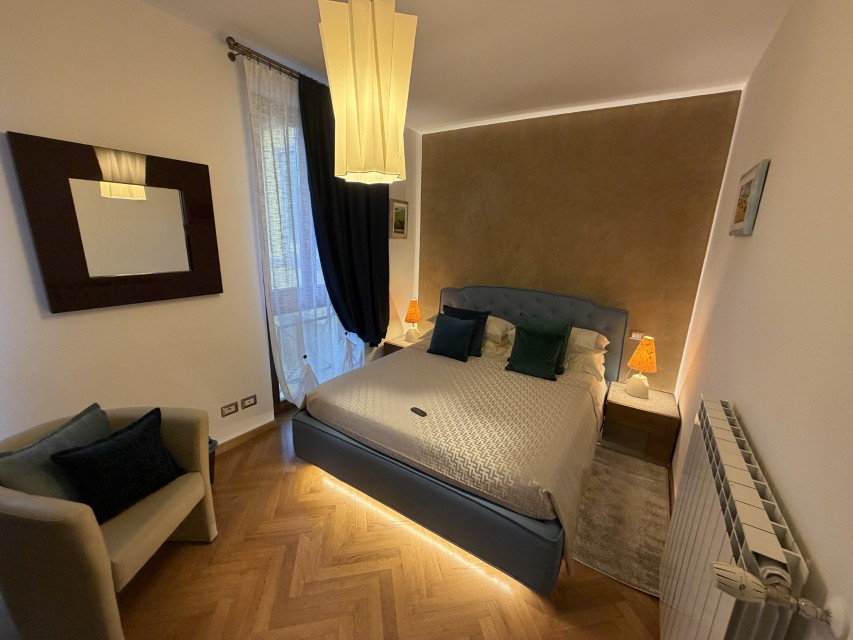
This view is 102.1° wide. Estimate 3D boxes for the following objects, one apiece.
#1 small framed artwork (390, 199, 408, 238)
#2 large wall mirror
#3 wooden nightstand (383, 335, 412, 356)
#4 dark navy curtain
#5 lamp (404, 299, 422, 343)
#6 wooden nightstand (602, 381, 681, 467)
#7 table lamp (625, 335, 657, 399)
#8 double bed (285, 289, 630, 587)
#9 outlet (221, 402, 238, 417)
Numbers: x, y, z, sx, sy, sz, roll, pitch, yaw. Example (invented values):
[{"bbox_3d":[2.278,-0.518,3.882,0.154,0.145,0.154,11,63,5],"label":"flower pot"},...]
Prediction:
[{"bbox_3d":[-0.311,-1.101,3.796,0.020,0.397,0.333,11,17,32],"label":"small framed artwork"},{"bbox_3d":[-1.595,-0.497,1.909,0.032,0.796,0.805,11,17,32],"label":"large wall mirror"},{"bbox_3d":[-0.160,0.450,4.055,0.470,0.389,0.462,11,17,32],"label":"wooden nightstand"},{"bbox_3d":[-0.658,-0.748,3.110,0.190,2.200,1.000,11,17,32],"label":"dark navy curtain"},{"bbox_3d":[-0.141,0.015,3.998,0.206,0.485,0.206,2,14,0],"label":"lamp"},{"bbox_3d":[1.736,0.816,2.832,0.472,0.389,0.475,11,17,32],"label":"wooden nightstand"},{"bbox_3d":[1.745,0.373,2.801,0.206,0.485,0.206,11,17,32],"label":"table lamp"},{"bbox_3d":[0.388,0.430,2.687,1.850,1.125,2.050,11,17,32],"label":"double bed"},{"bbox_3d":[-1.440,0.658,2.529,0.012,0.080,0.117,11,17,32],"label":"outlet"}]

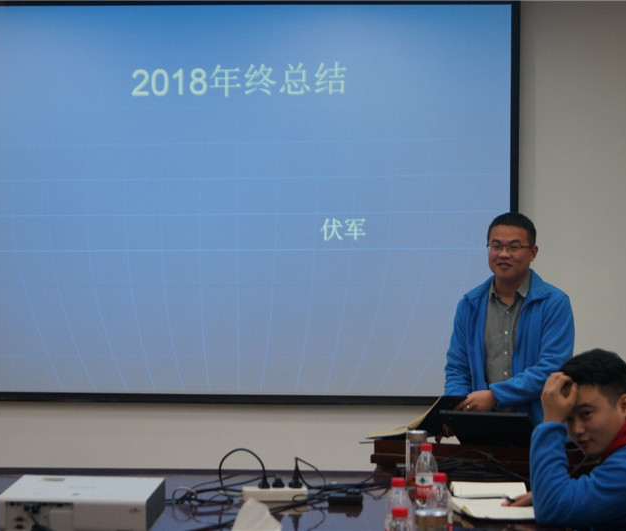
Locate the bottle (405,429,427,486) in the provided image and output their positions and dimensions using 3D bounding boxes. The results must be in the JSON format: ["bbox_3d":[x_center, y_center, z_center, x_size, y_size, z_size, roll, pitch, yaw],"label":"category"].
[{"bbox_3d":[0.317,0.594,5.090,0.064,0.182,0.064,1,0,0],"label":"bottle"}]

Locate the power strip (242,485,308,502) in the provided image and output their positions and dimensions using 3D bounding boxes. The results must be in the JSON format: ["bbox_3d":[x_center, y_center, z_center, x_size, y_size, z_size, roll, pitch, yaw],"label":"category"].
[{"bbox_3d":[-0.109,0.658,4.770,0.187,0.036,0.060,1,0,0],"label":"power strip"}]

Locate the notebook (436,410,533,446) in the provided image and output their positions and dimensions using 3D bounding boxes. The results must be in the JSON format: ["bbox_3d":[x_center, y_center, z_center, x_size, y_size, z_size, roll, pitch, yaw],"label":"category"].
[{"bbox_3d":[0.635,0.533,5.488,0.315,0.125,0.370,0,0,26],"label":"notebook"}]

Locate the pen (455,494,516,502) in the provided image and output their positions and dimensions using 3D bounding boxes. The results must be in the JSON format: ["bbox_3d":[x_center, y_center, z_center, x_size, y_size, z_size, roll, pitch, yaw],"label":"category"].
[{"bbox_3d":[0.484,0.647,4.620,0.155,0.011,0.011,1,0,6],"label":"pen"}]

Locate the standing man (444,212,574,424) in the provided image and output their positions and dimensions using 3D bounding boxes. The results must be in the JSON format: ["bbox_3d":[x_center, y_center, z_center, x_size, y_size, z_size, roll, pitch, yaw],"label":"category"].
[{"bbox_3d":[0.686,0.643,5.875,0.510,1.660,0.400,0,0,23],"label":"standing man"}]

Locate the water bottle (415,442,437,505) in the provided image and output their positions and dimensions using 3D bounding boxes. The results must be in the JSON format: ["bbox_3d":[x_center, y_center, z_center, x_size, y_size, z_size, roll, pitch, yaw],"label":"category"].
[{"bbox_3d":[0.320,0.592,4.700,0.063,0.176,0.063,1,0,0],"label":"water bottle"}]

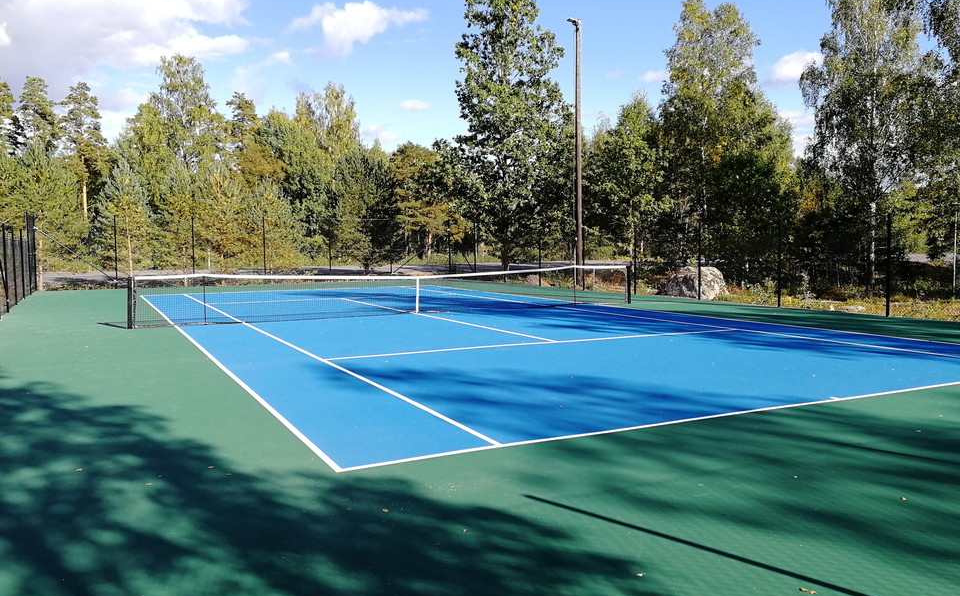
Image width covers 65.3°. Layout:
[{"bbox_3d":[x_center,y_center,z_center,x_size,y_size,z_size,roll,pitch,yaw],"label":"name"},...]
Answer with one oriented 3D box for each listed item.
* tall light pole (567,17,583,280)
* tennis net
[{"bbox_3d":[3.862,-5.830,30.339,0.650,10.780,0.300,-1,4,-16],"label":"tall light pole"},{"bbox_3d":[-1.520,-0.133,18.500,12.900,1.080,0.100,-2,4,-27],"label":"tennis net"}]

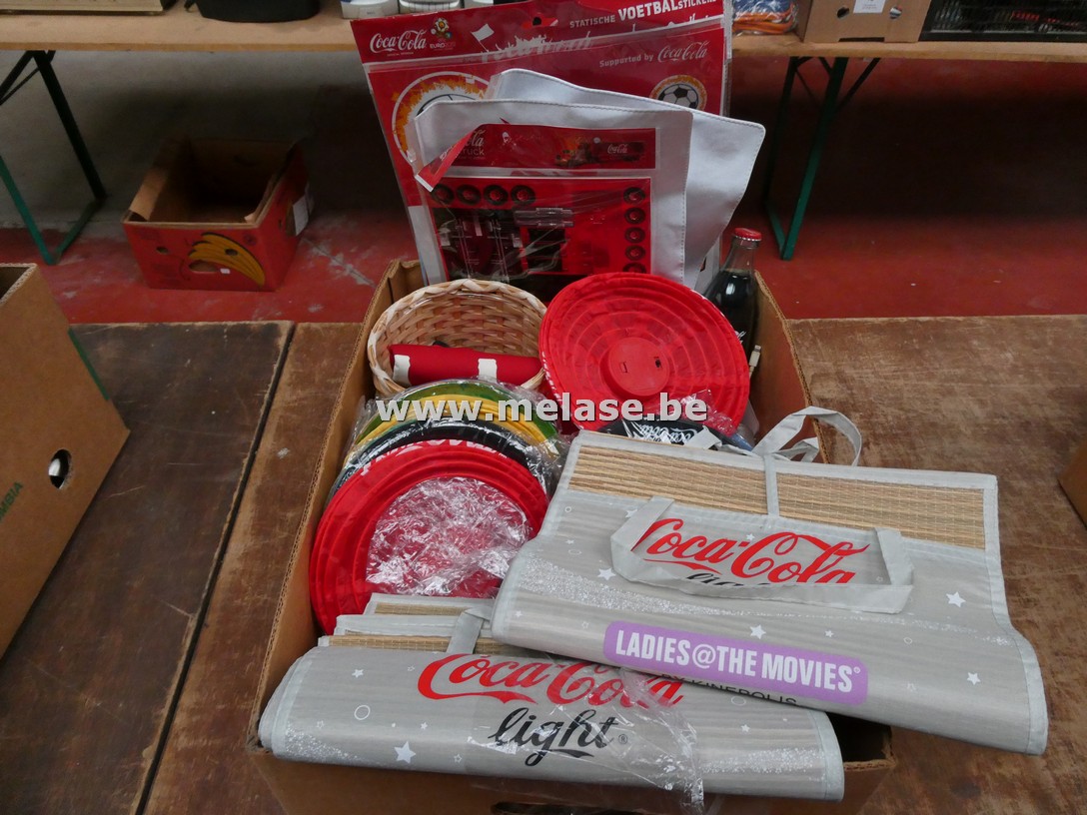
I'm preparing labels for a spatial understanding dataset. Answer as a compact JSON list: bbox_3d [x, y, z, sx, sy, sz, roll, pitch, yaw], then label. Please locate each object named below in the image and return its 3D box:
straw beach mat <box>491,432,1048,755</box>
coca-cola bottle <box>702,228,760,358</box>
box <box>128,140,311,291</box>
[{"bbox_3d":[0.165,0.112,0.586,0.354,0.050,0.233,6,46,17],"label":"straw beach mat"},{"bbox_3d":[0.208,-0.098,0.844,0.060,0.208,0.060,3,34,-1],"label":"coca-cola bottle"},{"bbox_3d":[-1.064,-0.655,2.531,0.400,0.240,0.536,1,46,-2],"label":"box"}]

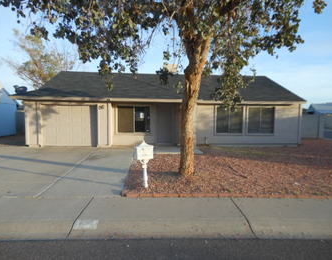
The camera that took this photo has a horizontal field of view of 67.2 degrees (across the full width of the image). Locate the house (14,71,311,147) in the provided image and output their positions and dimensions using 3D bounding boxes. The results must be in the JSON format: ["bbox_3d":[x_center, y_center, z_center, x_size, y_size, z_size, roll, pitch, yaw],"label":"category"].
[{"bbox_3d":[-0.300,-1.637,17.337,15.000,4.400,10.000,0,3,-4],"label":"house"}]

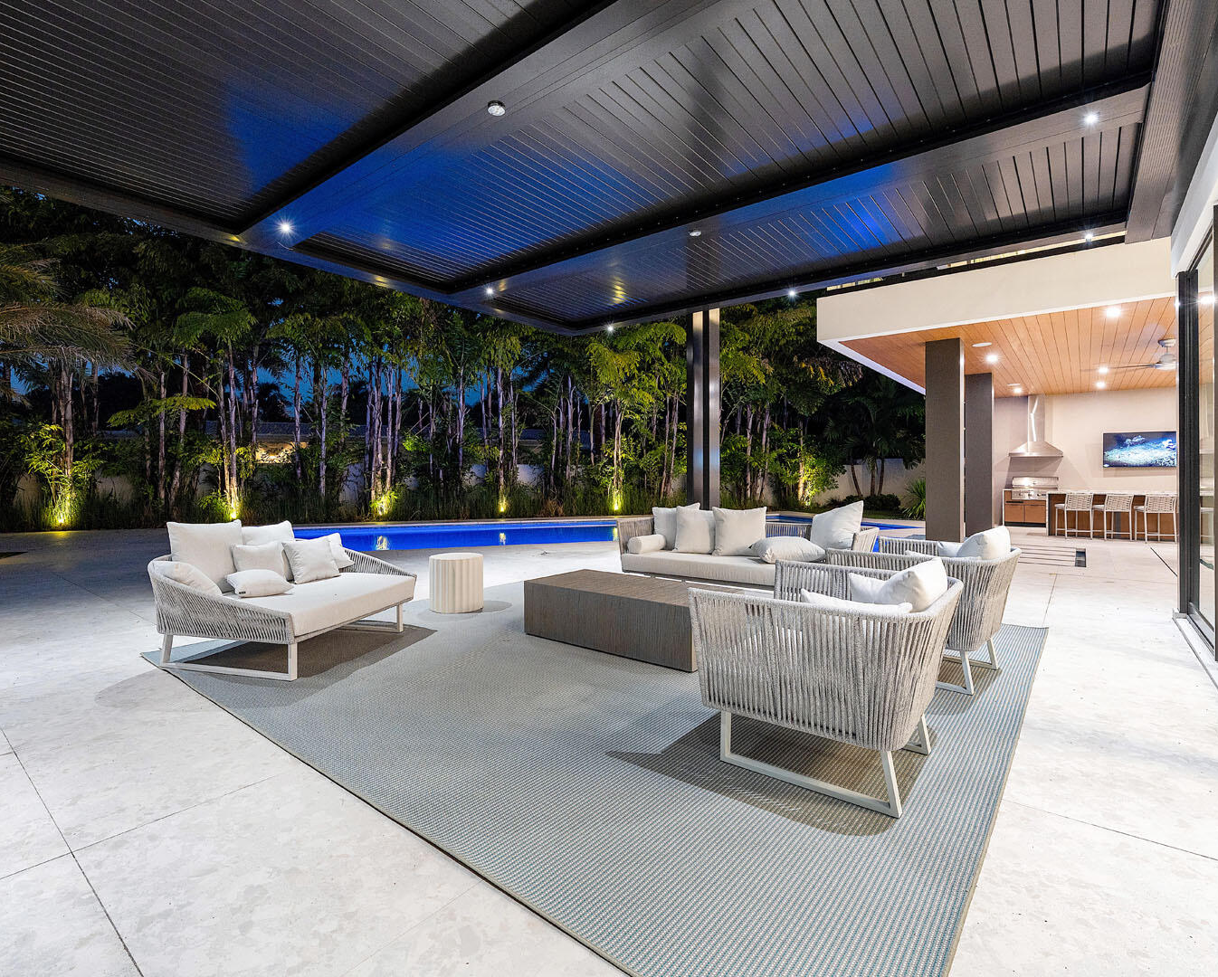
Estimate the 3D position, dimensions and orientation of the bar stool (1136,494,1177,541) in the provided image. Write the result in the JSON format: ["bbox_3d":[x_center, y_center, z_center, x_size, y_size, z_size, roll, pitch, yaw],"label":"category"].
[{"bbox_3d":[10.170,0.550,10.640,0.500,0.900,0.500,0,0,15],"label":"bar stool"}]

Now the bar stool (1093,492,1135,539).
[{"bbox_3d":[9.730,0.550,11.000,0.500,0.900,0.500,0,0,15],"label":"bar stool"}]

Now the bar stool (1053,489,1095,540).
[{"bbox_3d":[9.260,0.550,11.350,0.500,0.900,0.500,0,0,15],"label":"bar stool"}]

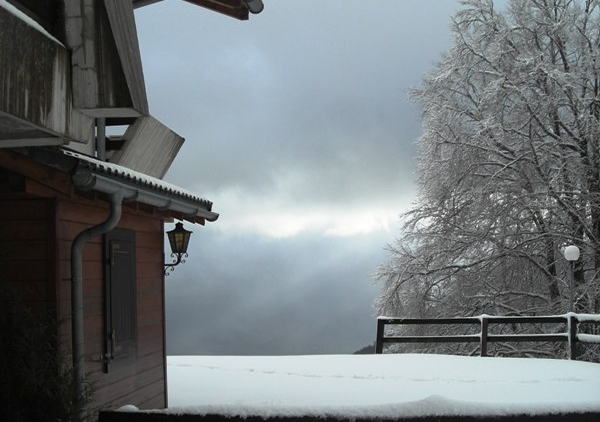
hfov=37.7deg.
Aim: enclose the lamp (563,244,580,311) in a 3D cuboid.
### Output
[{"bbox_3d":[7.556,2.549,24.206,0.430,3.250,0.430,-1,-3,0],"label":"lamp"}]

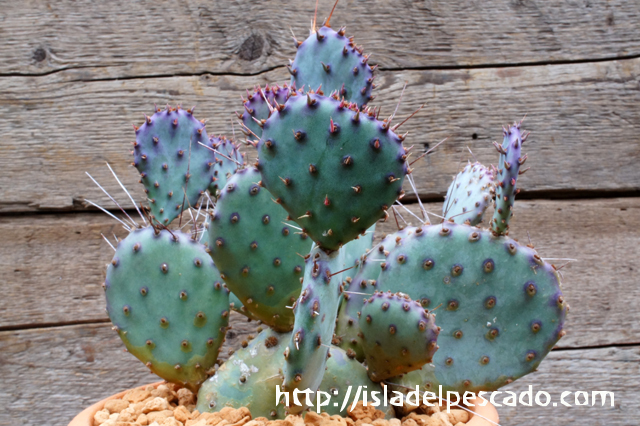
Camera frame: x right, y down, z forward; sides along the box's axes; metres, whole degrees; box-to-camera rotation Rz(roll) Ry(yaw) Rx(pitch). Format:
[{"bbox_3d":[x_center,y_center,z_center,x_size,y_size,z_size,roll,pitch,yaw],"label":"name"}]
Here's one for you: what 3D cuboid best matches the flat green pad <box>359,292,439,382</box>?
[{"bbox_3d":[0.048,0.077,0.490,0.044,0.051,0.024,15,19,4],"label":"flat green pad"}]

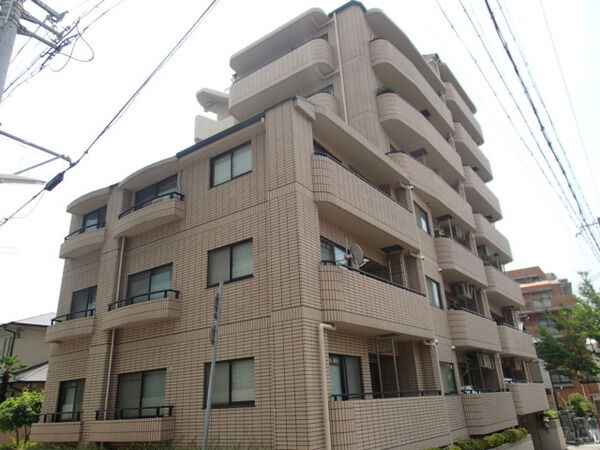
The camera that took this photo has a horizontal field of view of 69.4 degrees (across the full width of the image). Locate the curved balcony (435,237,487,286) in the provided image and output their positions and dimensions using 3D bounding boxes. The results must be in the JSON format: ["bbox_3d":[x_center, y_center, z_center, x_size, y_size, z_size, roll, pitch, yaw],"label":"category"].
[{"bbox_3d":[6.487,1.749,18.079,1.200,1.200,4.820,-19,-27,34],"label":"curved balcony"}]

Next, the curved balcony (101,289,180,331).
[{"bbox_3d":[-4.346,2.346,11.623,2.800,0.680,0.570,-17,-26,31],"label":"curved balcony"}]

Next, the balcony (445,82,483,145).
[{"bbox_3d":[9.921,-6.695,27.093,1.180,1.400,6.500,-18,-27,34],"label":"balcony"}]

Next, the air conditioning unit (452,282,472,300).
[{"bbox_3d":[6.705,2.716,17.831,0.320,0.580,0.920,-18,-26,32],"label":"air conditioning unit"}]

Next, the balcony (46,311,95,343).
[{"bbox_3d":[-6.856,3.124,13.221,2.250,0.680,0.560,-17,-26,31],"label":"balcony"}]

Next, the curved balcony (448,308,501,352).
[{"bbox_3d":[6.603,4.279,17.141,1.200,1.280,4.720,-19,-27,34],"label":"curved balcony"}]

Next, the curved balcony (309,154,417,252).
[{"bbox_3d":[1.621,-0.364,12.318,1.150,1.320,5.320,-19,-27,34],"label":"curved balcony"}]

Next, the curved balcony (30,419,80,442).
[{"bbox_3d":[-6.715,5.667,11.844,2.400,0.550,0.430,-16,-25,30],"label":"curved balcony"}]

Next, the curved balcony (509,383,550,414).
[{"bbox_3d":[10.660,8.378,21.011,1.200,1.300,6.800,-18,-27,34],"label":"curved balcony"}]

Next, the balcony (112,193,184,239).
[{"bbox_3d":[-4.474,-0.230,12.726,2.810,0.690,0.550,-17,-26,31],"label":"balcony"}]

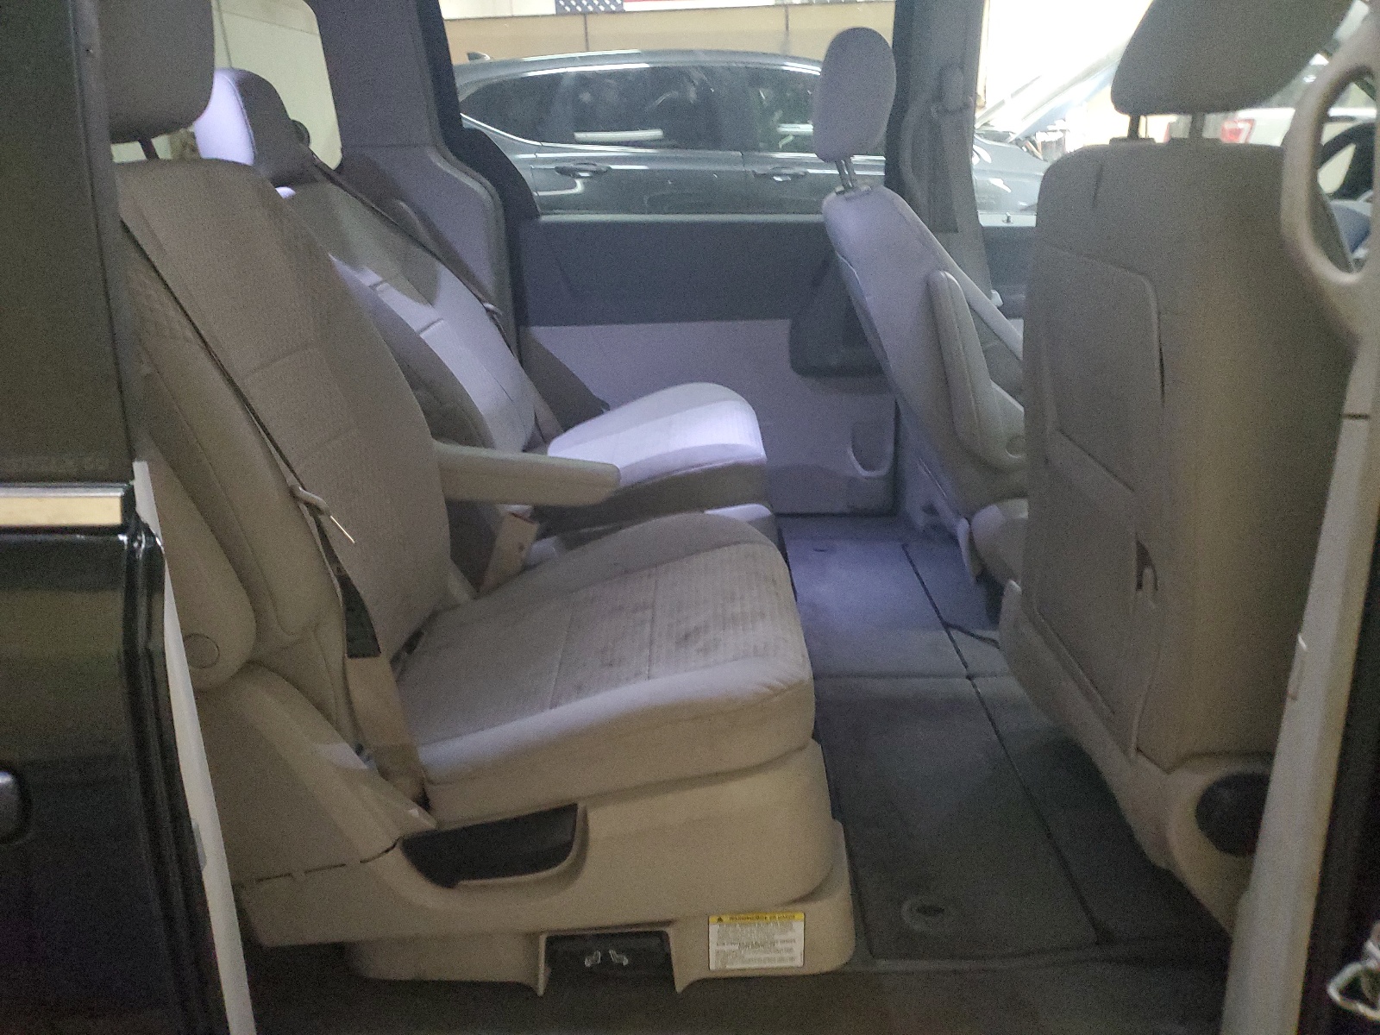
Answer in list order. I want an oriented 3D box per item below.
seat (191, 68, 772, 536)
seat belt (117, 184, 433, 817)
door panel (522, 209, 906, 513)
[{"bbox_3d":[-0.380,-0.349,2.137,1.120,1.060,0.550,0,21,0],"label":"seat"},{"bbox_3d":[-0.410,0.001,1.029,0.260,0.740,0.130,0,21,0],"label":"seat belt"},{"bbox_3d":[0.060,-0.358,2.594,0.950,0.770,0.110,0,21,0],"label":"door panel"}]

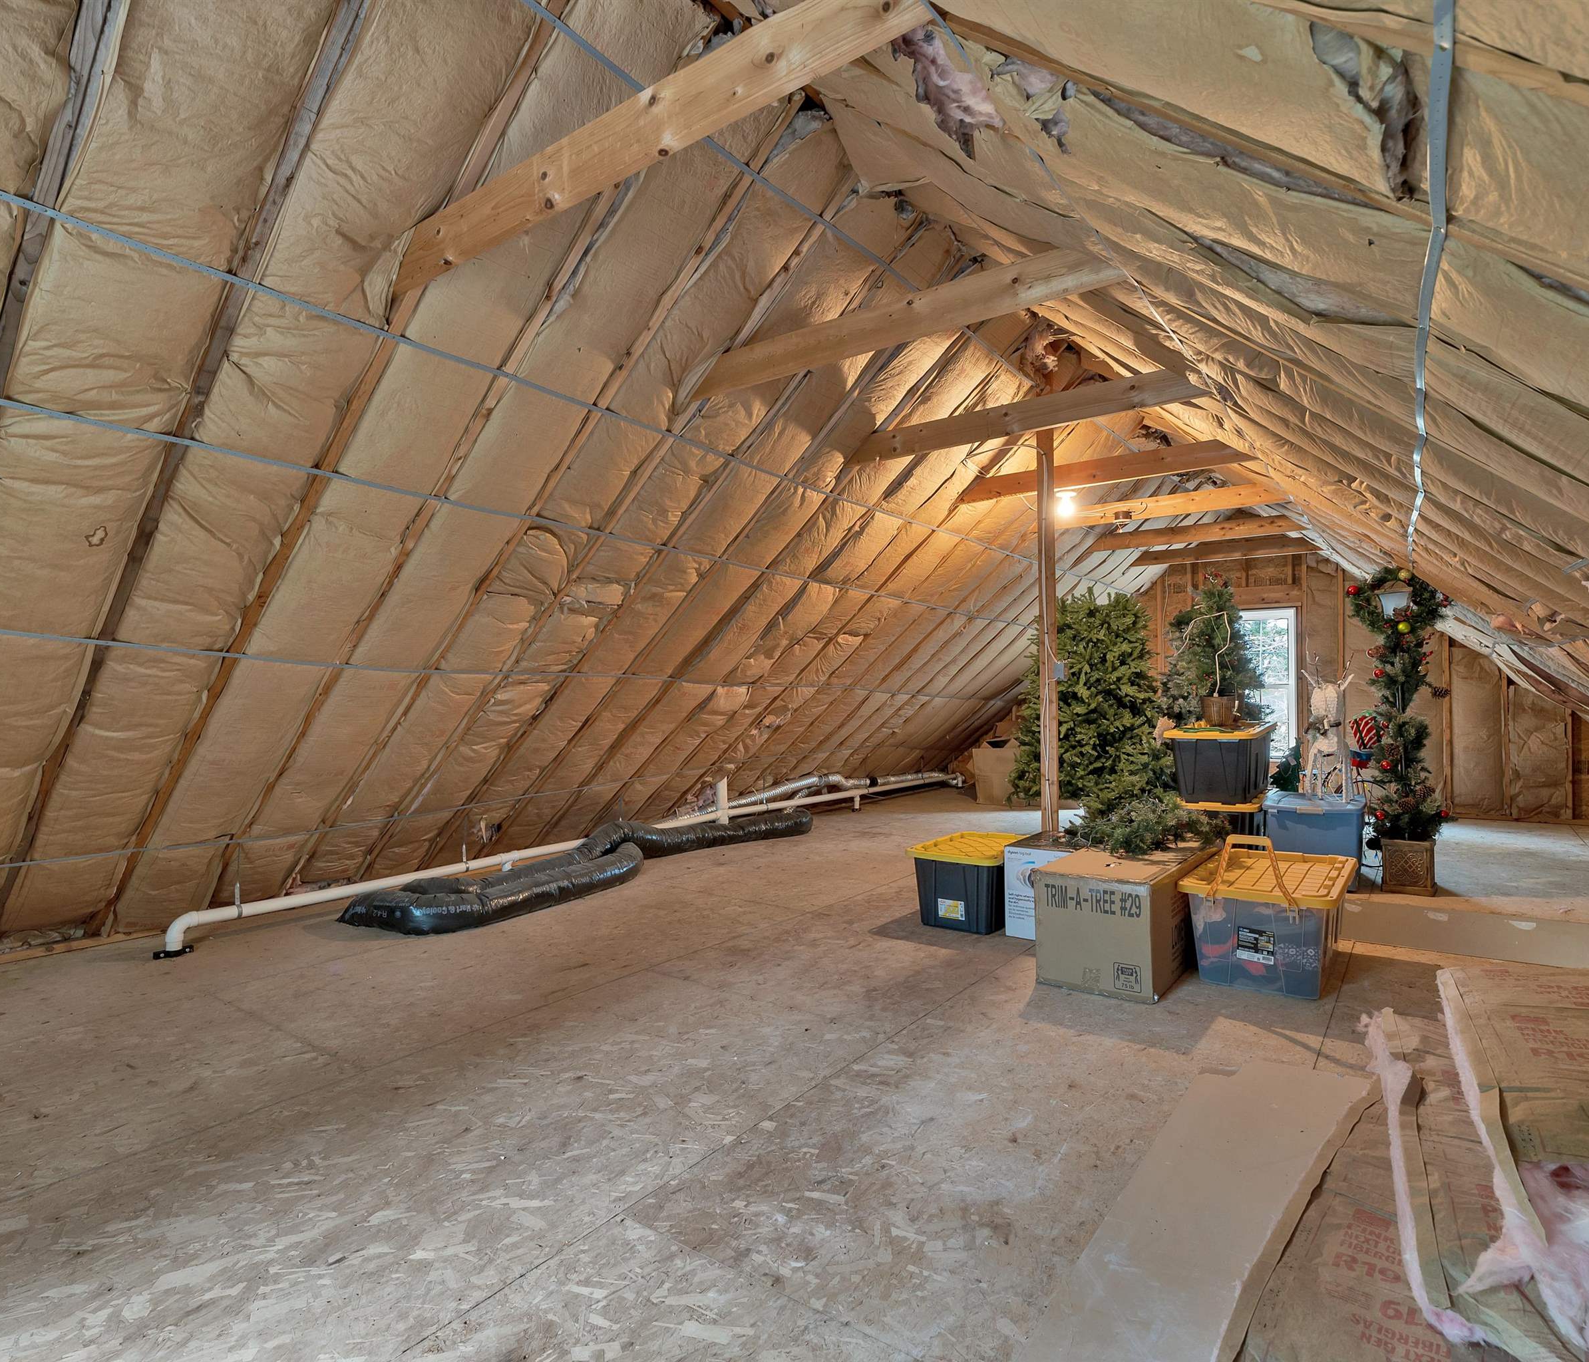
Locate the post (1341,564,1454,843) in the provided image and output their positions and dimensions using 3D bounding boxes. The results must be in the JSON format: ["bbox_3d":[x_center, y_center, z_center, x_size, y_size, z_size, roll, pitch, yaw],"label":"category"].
[{"bbox_3d":[3.724,0.204,5.253,0.520,1.820,0.450,0,-1,37],"label":"post"}]

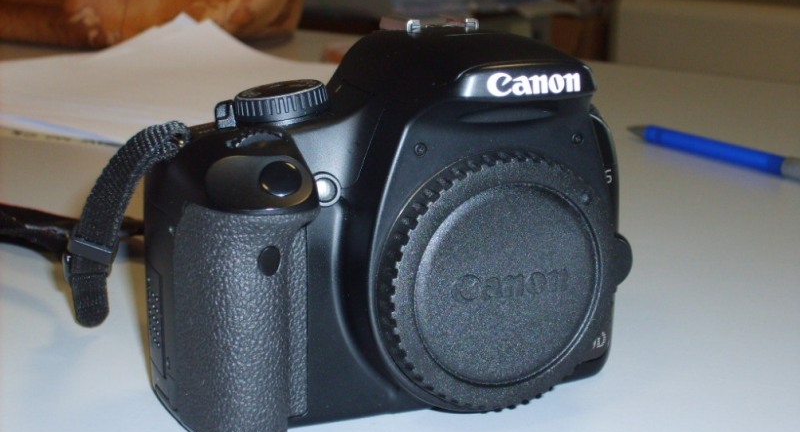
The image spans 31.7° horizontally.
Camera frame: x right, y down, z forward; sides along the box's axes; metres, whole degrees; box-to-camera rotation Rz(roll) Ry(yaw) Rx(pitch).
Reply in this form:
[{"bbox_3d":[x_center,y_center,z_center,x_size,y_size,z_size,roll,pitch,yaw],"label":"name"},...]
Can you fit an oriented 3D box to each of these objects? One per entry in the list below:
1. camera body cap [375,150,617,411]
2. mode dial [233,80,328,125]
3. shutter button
[{"bbox_3d":[0.026,0.017,0.360,0.065,0.065,0.010,-5,13,-22],"label":"camera body cap"},{"bbox_3d":[-0.031,-0.030,0.369,0.024,0.006,0.024,-16,16,-19],"label":"mode dial"},{"bbox_3d":[-0.029,-0.009,0.340,0.010,0.003,0.010,3,58,-5],"label":"shutter button"}]

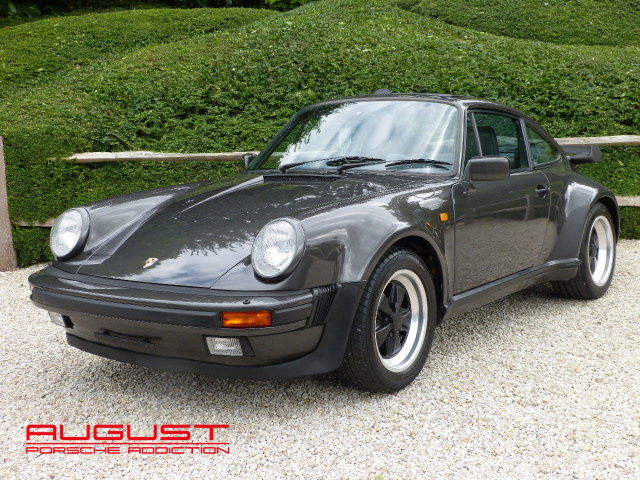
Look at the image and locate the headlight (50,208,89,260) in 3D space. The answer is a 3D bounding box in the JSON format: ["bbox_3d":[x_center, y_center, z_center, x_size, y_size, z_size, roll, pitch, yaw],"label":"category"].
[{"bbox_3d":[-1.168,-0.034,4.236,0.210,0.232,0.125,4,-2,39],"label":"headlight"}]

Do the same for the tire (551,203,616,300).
[{"bbox_3d":[1.668,0.057,5.746,0.250,0.630,0.630,4,9,37],"label":"tire"}]

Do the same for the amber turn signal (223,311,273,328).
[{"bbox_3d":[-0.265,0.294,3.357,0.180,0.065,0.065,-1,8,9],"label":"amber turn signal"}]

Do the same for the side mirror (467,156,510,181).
[{"bbox_3d":[0.857,-0.359,4.560,0.200,0.120,0.100,2,8,25],"label":"side mirror"}]

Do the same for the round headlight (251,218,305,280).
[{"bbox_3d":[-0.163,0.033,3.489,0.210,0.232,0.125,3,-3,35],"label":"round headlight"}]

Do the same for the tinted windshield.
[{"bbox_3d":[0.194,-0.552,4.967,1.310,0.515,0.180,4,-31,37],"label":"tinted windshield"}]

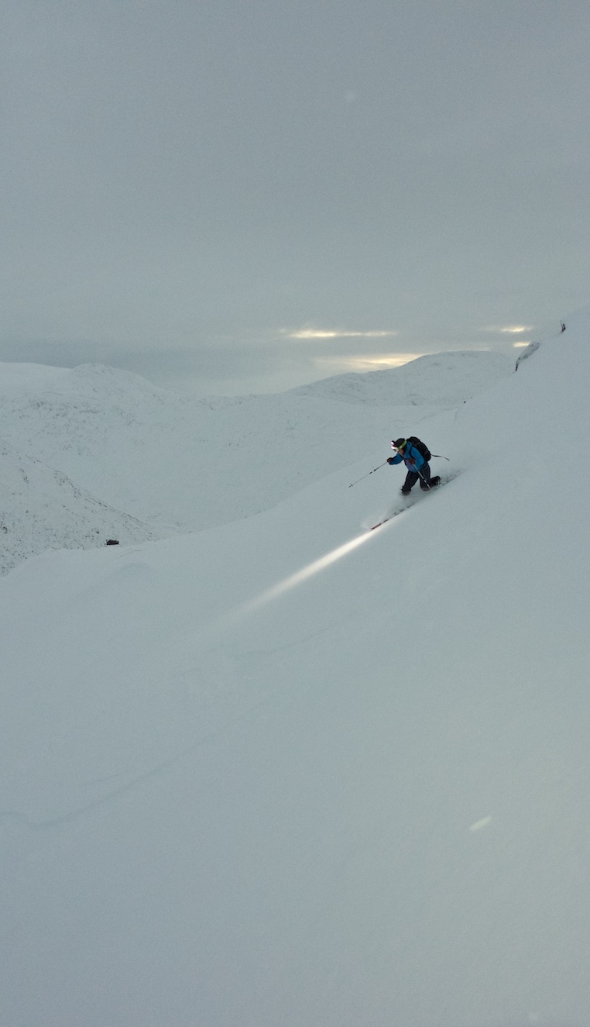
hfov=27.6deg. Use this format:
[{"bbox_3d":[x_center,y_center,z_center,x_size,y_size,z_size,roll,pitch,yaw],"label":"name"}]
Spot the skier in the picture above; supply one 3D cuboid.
[{"bbox_3d":[2.257,-0.868,23.000,0.900,1.230,0.680,-4,7,-35],"label":"skier"}]

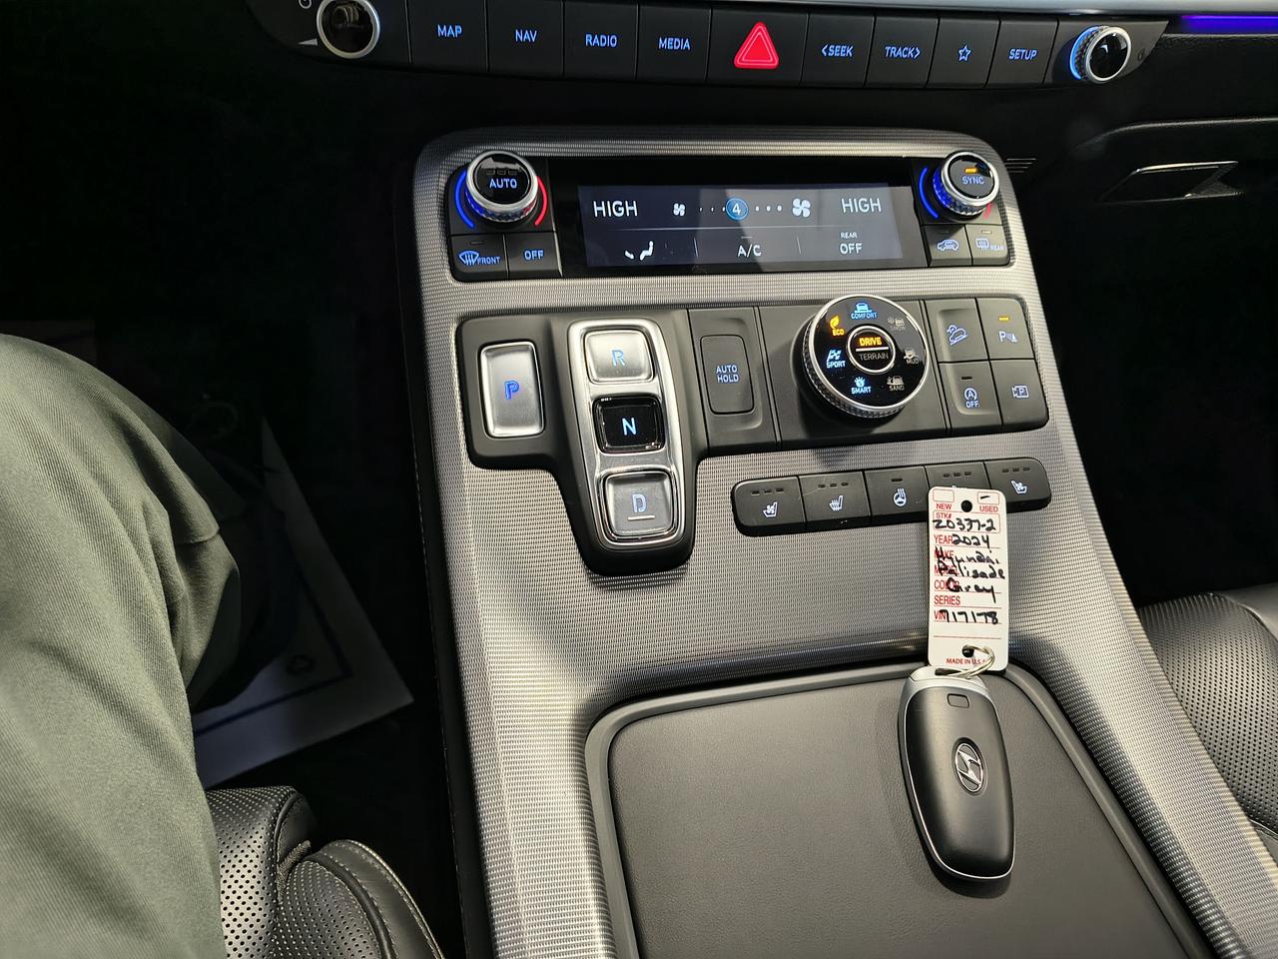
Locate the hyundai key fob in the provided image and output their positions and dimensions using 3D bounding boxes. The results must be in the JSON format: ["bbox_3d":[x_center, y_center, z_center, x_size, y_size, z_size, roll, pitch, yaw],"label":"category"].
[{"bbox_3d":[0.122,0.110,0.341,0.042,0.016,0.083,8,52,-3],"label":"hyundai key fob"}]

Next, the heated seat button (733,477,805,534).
[{"bbox_3d":[0.053,0.011,0.365,0.029,0.008,0.023,-5,78,-12],"label":"heated seat button"}]

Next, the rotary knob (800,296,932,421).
[{"bbox_3d":[0.093,-0.050,0.371,0.053,0.017,0.053,-5,78,-12],"label":"rotary knob"}]

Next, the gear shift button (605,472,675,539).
[{"bbox_3d":[0.000,0.011,0.349,0.026,0.009,0.026,-5,78,-12],"label":"gear shift button"}]

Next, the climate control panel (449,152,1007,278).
[{"bbox_3d":[0.048,-0.117,0.387,0.255,0.025,0.056,-5,78,-12],"label":"climate control panel"}]

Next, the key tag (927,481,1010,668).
[{"bbox_3d":[0.138,0.041,0.370,0.036,0.002,0.077,8,76,-9],"label":"key tag"}]

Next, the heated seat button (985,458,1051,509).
[{"bbox_3d":[0.165,0.003,0.390,0.029,0.008,0.022,-5,78,-12],"label":"heated seat button"}]

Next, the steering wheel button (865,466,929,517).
[{"bbox_3d":[0.109,0.006,0.378,0.029,0.008,0.022,-5,78,-12],"label":"steering wheel button"}]

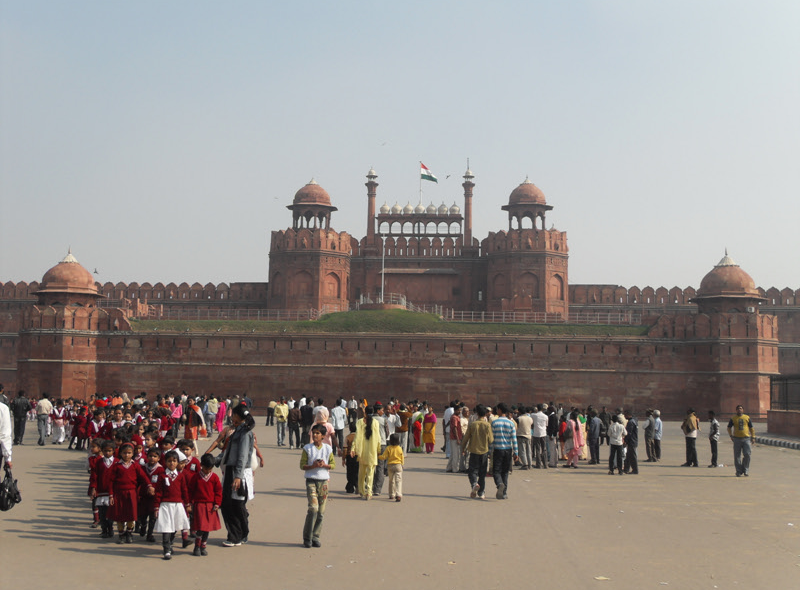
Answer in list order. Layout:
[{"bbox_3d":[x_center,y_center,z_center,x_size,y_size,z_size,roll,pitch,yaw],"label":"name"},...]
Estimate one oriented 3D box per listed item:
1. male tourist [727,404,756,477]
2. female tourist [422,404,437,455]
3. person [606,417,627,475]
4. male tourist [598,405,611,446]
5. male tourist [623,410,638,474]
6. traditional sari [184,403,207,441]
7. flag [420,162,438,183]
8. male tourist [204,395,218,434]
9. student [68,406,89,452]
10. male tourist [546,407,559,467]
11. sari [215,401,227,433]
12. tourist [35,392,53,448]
[{"bbox_3d":[8.446,3.617,25.700,0.660,1.770,0.360,1,-6,3],"label":"male tourist"},{"bbox_3d":[0.985,4.362,33.600,0.460,1.518,0.300,2,-6,-6],"label":"female tourist"},{"bbox_3d":[5.647,3.901,27.000,0.500,1.540,0.340,1,-6,0],"label":"person"},{"bbox_3d":[8.951,5.713,45.300,0.520,1.710,0.360,1,-6,0],"label":"male tourist"},{"bbox_3d":[6.001,3.809,26.900,0.400,1.670,0.500,-1,-6,21],"label":"male tourist"},{"bbox_3d":[-5.565,3.463,28.300,0.560,0.993,0.360,0,-6,14],"label":"traditional sari"},{"bbox_3d":[4.155,-16.954,145.000,2.500,2.816,0.600,2,-6,-6],"label":"flag"},{"bbox_3d":[-7.667,4.944,42.300,0.550,1.690,0.360,1,-6,6],"label":"male tourist"},{"bbox_3d":[-9.415,3.954,30.600,0.360,1.230,0.420,3,-6,-12],"label":"student"},{"bbox_3d":[4.090,3.800,27.800,0.450,1.639,0.320,6,-7,-37],"label":"male tourist"},{"bbox_3d":[-7.573,5.178,44.000,0.480,1.388,0.350,1,-6,6],"label":"sari"},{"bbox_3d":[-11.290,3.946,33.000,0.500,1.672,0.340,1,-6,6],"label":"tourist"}]

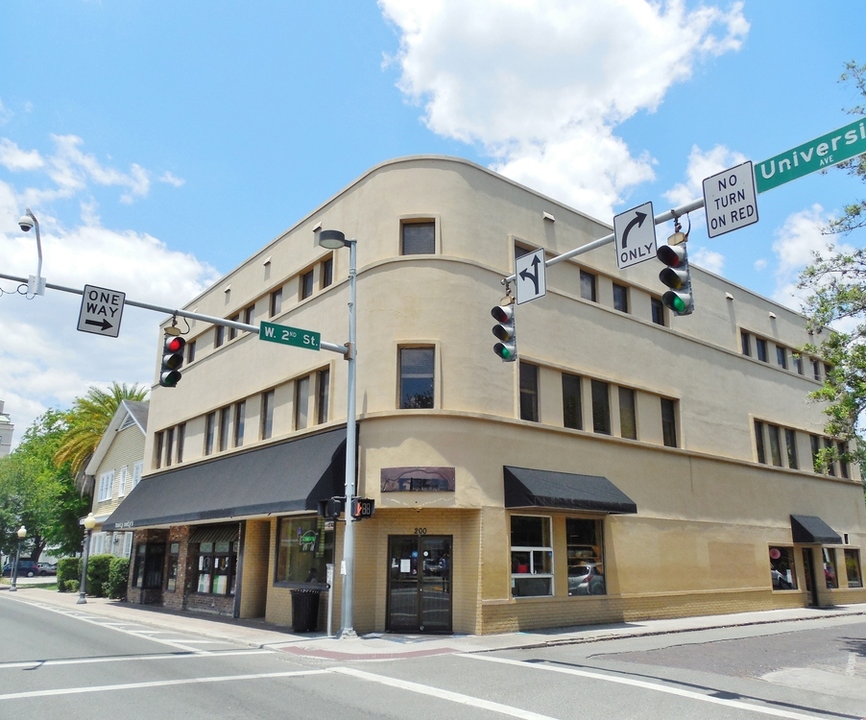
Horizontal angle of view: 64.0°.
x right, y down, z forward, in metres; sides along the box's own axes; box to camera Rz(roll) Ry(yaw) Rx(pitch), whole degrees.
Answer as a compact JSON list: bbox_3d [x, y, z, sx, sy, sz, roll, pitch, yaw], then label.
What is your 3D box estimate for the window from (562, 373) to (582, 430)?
[{"bbox_3d":[3.858,1.148,19.073,0.800,1.540,0.120,13,-20,-37],"label":"window"}]

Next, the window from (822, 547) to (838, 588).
[{"bbox_3d":[15.182,7.981,26.557,1.053,1.485,0.120,13,-20,-37],"label":"window"}]

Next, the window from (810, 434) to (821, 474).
[{"bbox_3d":[15.457,3.838,27.971,0.863,1.505,0.120,13,-20,-37],"label":"window"}]

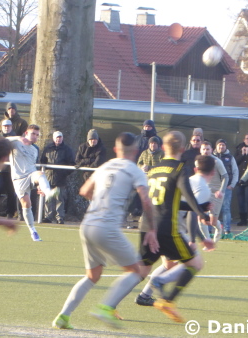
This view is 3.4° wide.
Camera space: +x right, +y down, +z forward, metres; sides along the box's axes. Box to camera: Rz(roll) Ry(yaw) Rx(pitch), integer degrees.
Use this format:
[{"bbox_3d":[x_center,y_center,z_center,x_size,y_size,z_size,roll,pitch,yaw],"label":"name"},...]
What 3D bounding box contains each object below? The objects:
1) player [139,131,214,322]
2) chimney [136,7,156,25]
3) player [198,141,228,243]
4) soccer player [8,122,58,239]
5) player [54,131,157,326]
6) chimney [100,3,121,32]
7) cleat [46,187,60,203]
[{"bbox_3d":[0.431,0.528,38.800,0.630,1.780,0.850,3,1,41],"label":"player"},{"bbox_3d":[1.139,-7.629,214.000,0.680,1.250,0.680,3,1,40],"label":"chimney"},{"bbox_3d":[1.360,0.405,64.000,0.600,1.640,0.600,3,1,18],"label":"player"},{"bbox_3d":[-1.360,0.209,62.600,0.680,1.740,0.800,2,1,-30],"label":"soccer player"},{"bbox_3d":[-0.147,0.552,37.300,0.750,1.770,0.780,3,1,30],"label":"player"},{"bbox_3d":[-0.653,-7.594,210.500,0.700,1.450,0.700,3,1,40],"label":"chimney"},{"bbox_3d":[-1.061,0.383,62.400,0.110,0.120,0.290,14,-44,-41],"label":"cleat"}]

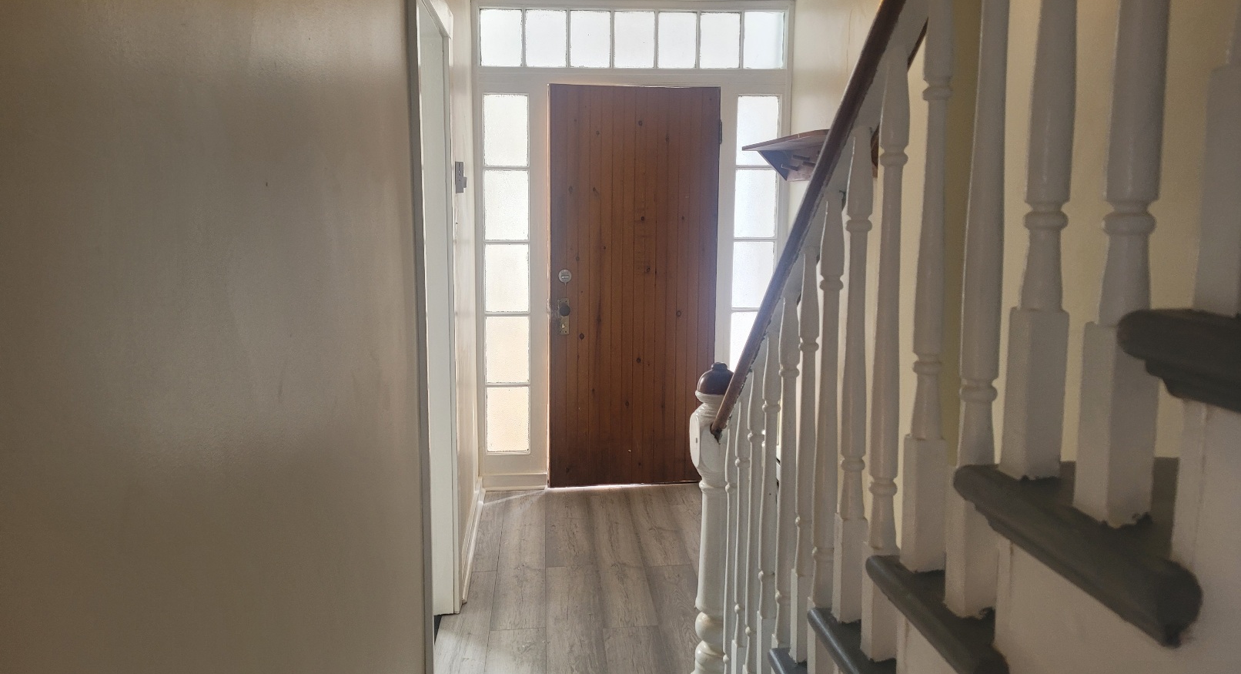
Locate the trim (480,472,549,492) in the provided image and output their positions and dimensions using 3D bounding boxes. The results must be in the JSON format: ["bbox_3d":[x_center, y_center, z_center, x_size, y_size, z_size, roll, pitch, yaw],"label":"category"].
[{"bbox_3d":[-0.525,0.730,4.661,0.335,0.086,0.025,0,8,-4],"label":"trim"}]

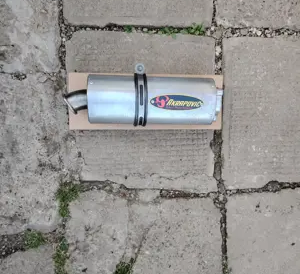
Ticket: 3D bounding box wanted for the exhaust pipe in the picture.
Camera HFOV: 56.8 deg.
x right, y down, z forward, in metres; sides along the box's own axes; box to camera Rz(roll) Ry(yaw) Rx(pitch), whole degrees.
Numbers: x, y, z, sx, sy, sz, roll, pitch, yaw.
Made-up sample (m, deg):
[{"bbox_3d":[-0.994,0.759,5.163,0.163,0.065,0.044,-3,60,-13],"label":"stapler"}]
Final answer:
[{"bbox_3d":[-0.019,-0.120,0.795,0.456,0.108,0.178,1,88,0],"label":"exhaust pipe"}]

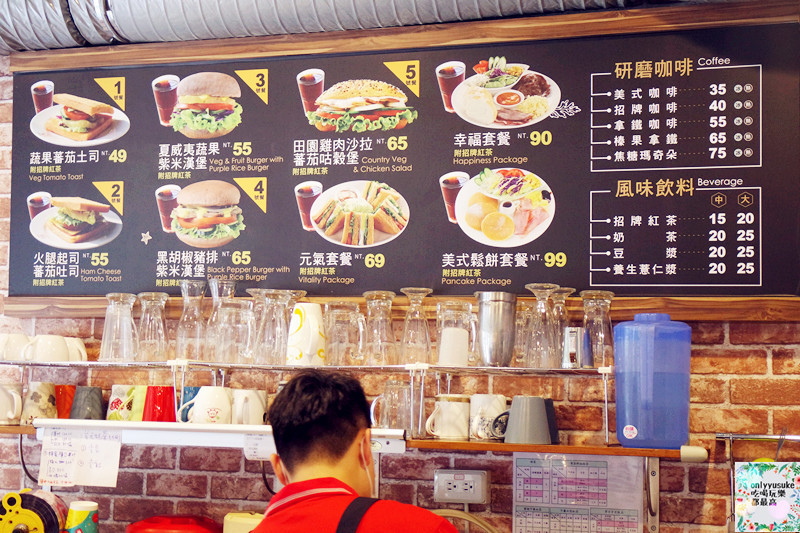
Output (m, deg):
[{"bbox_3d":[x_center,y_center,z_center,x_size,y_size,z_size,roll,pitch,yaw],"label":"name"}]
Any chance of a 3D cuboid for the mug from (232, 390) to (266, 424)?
[{"bbox_3d":[-0.343,0.328,2.719,0.075,0.101,0.105,3,-6,-12],"label":"mug"}]

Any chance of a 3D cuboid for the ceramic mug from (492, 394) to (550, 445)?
[{"bbox_3d":[0.255,0.323,2.529,0.130,0.105,0.100,1,-6,3],"label":"ceramic mug"}]

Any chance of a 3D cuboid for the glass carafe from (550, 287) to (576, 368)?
[{"bbox_3d":[0.347,0.134,2.594,0.073,0.176,0.073,1,-6,8],"label":"glass carafe"}]

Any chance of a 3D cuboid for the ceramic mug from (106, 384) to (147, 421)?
[{"bbox_3d":[-0.636,0.329,2.807,0.089,0.101,0.101,-1,-6,17],"label":"ceramic mug"}]

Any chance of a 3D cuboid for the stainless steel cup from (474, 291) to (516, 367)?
[{"bbox_3d":[0.205,0.135,2.562,0.089,0.163,0.083,1,-6,0],"label":"stainless steel cup"}]

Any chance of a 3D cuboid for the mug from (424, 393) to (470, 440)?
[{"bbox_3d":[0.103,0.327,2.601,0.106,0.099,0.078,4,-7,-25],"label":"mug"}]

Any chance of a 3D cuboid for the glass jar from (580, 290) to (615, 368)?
[{"bbox_3d":[0.415,0.133,2.519,0.073,0.167,0.073,-1,-6,17],"label":"glass jar"}]

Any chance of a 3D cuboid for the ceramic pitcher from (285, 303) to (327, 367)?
[{"bbox_3d":[-0.208,0.154,2.709,0.089,0.145,0.117,3,-6,-14],"label":"ceramic pitcher"}]

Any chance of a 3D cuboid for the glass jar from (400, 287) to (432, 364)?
[{"bbox_3d":[0.036,0.134,2.657,0.072,0.176,0.072,1,-6,0],"label":"glass jar"}]

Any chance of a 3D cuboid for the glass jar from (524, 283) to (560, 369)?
[{"bbox_3d":[0.301,0.126,2.523,0.074,0.181,0.074,1,-6,0],"label":"glass jar"}]

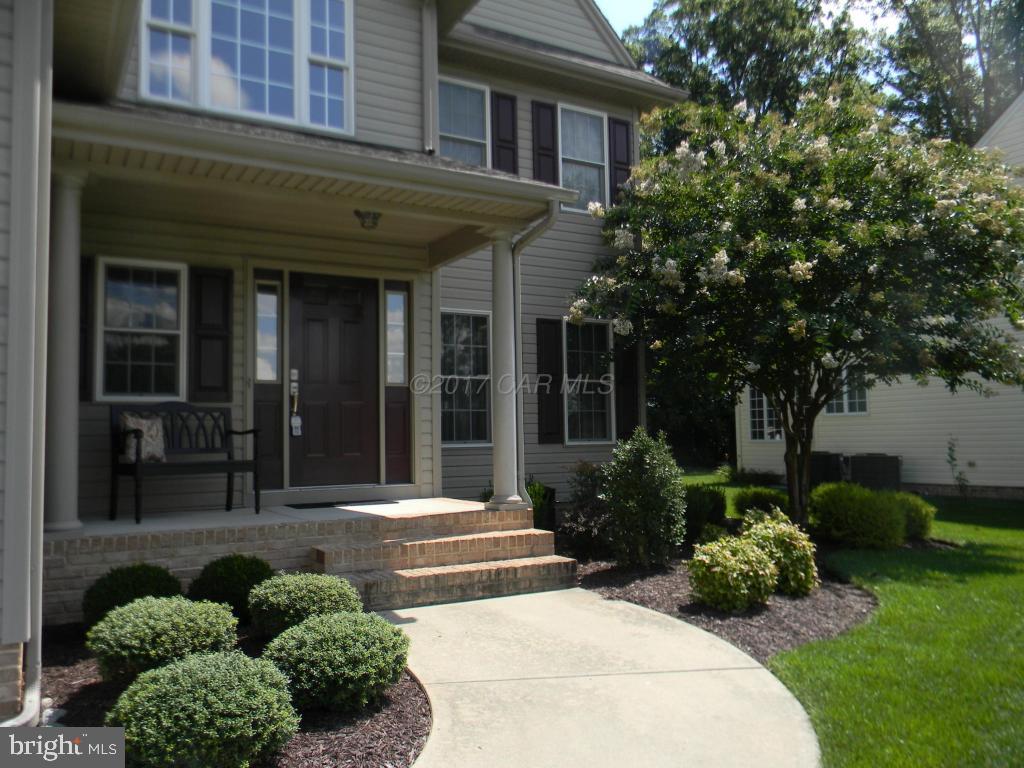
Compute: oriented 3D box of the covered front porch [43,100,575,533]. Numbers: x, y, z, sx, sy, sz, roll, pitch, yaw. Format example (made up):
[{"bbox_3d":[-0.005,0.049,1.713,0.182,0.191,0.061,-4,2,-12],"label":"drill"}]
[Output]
[{"bbox_3d":[-1.637,-0.578,6.848,3.900,3.310,2.180,1,-5,-29],"label":"covered front porch"}]

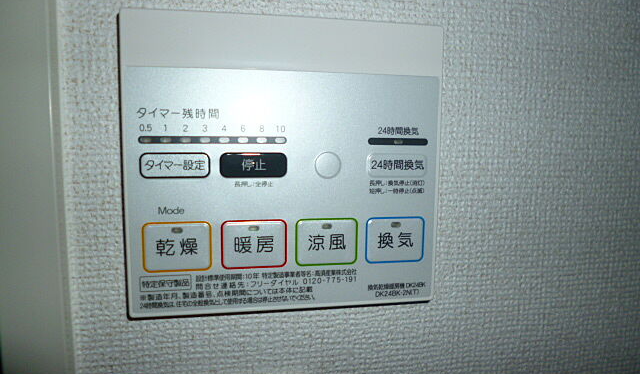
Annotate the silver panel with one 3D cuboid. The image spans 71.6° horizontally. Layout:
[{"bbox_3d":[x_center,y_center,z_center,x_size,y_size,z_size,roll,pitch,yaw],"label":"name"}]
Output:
[{"bbox_3d":[-0.013,0.002,0.191,0.131,0.099,0.010,0,5,-10],"label":"silver panel"}]

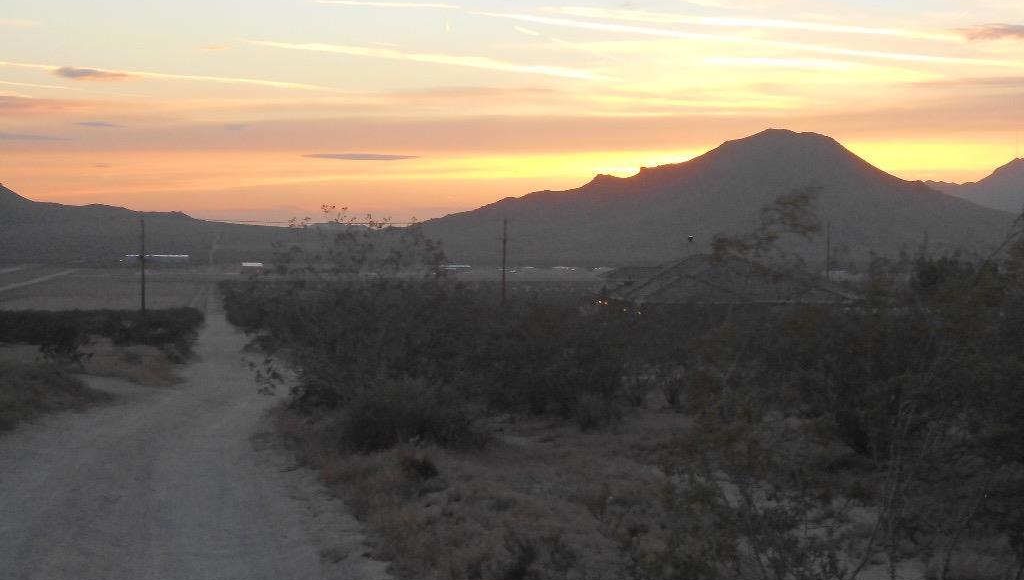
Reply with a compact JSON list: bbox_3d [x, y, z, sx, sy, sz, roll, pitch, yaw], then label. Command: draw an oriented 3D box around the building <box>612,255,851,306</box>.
[{"bbox_3d":[14.460,0.409,151.441,14.500,5.600,12.500,0,1,-8],"label":"building"}]

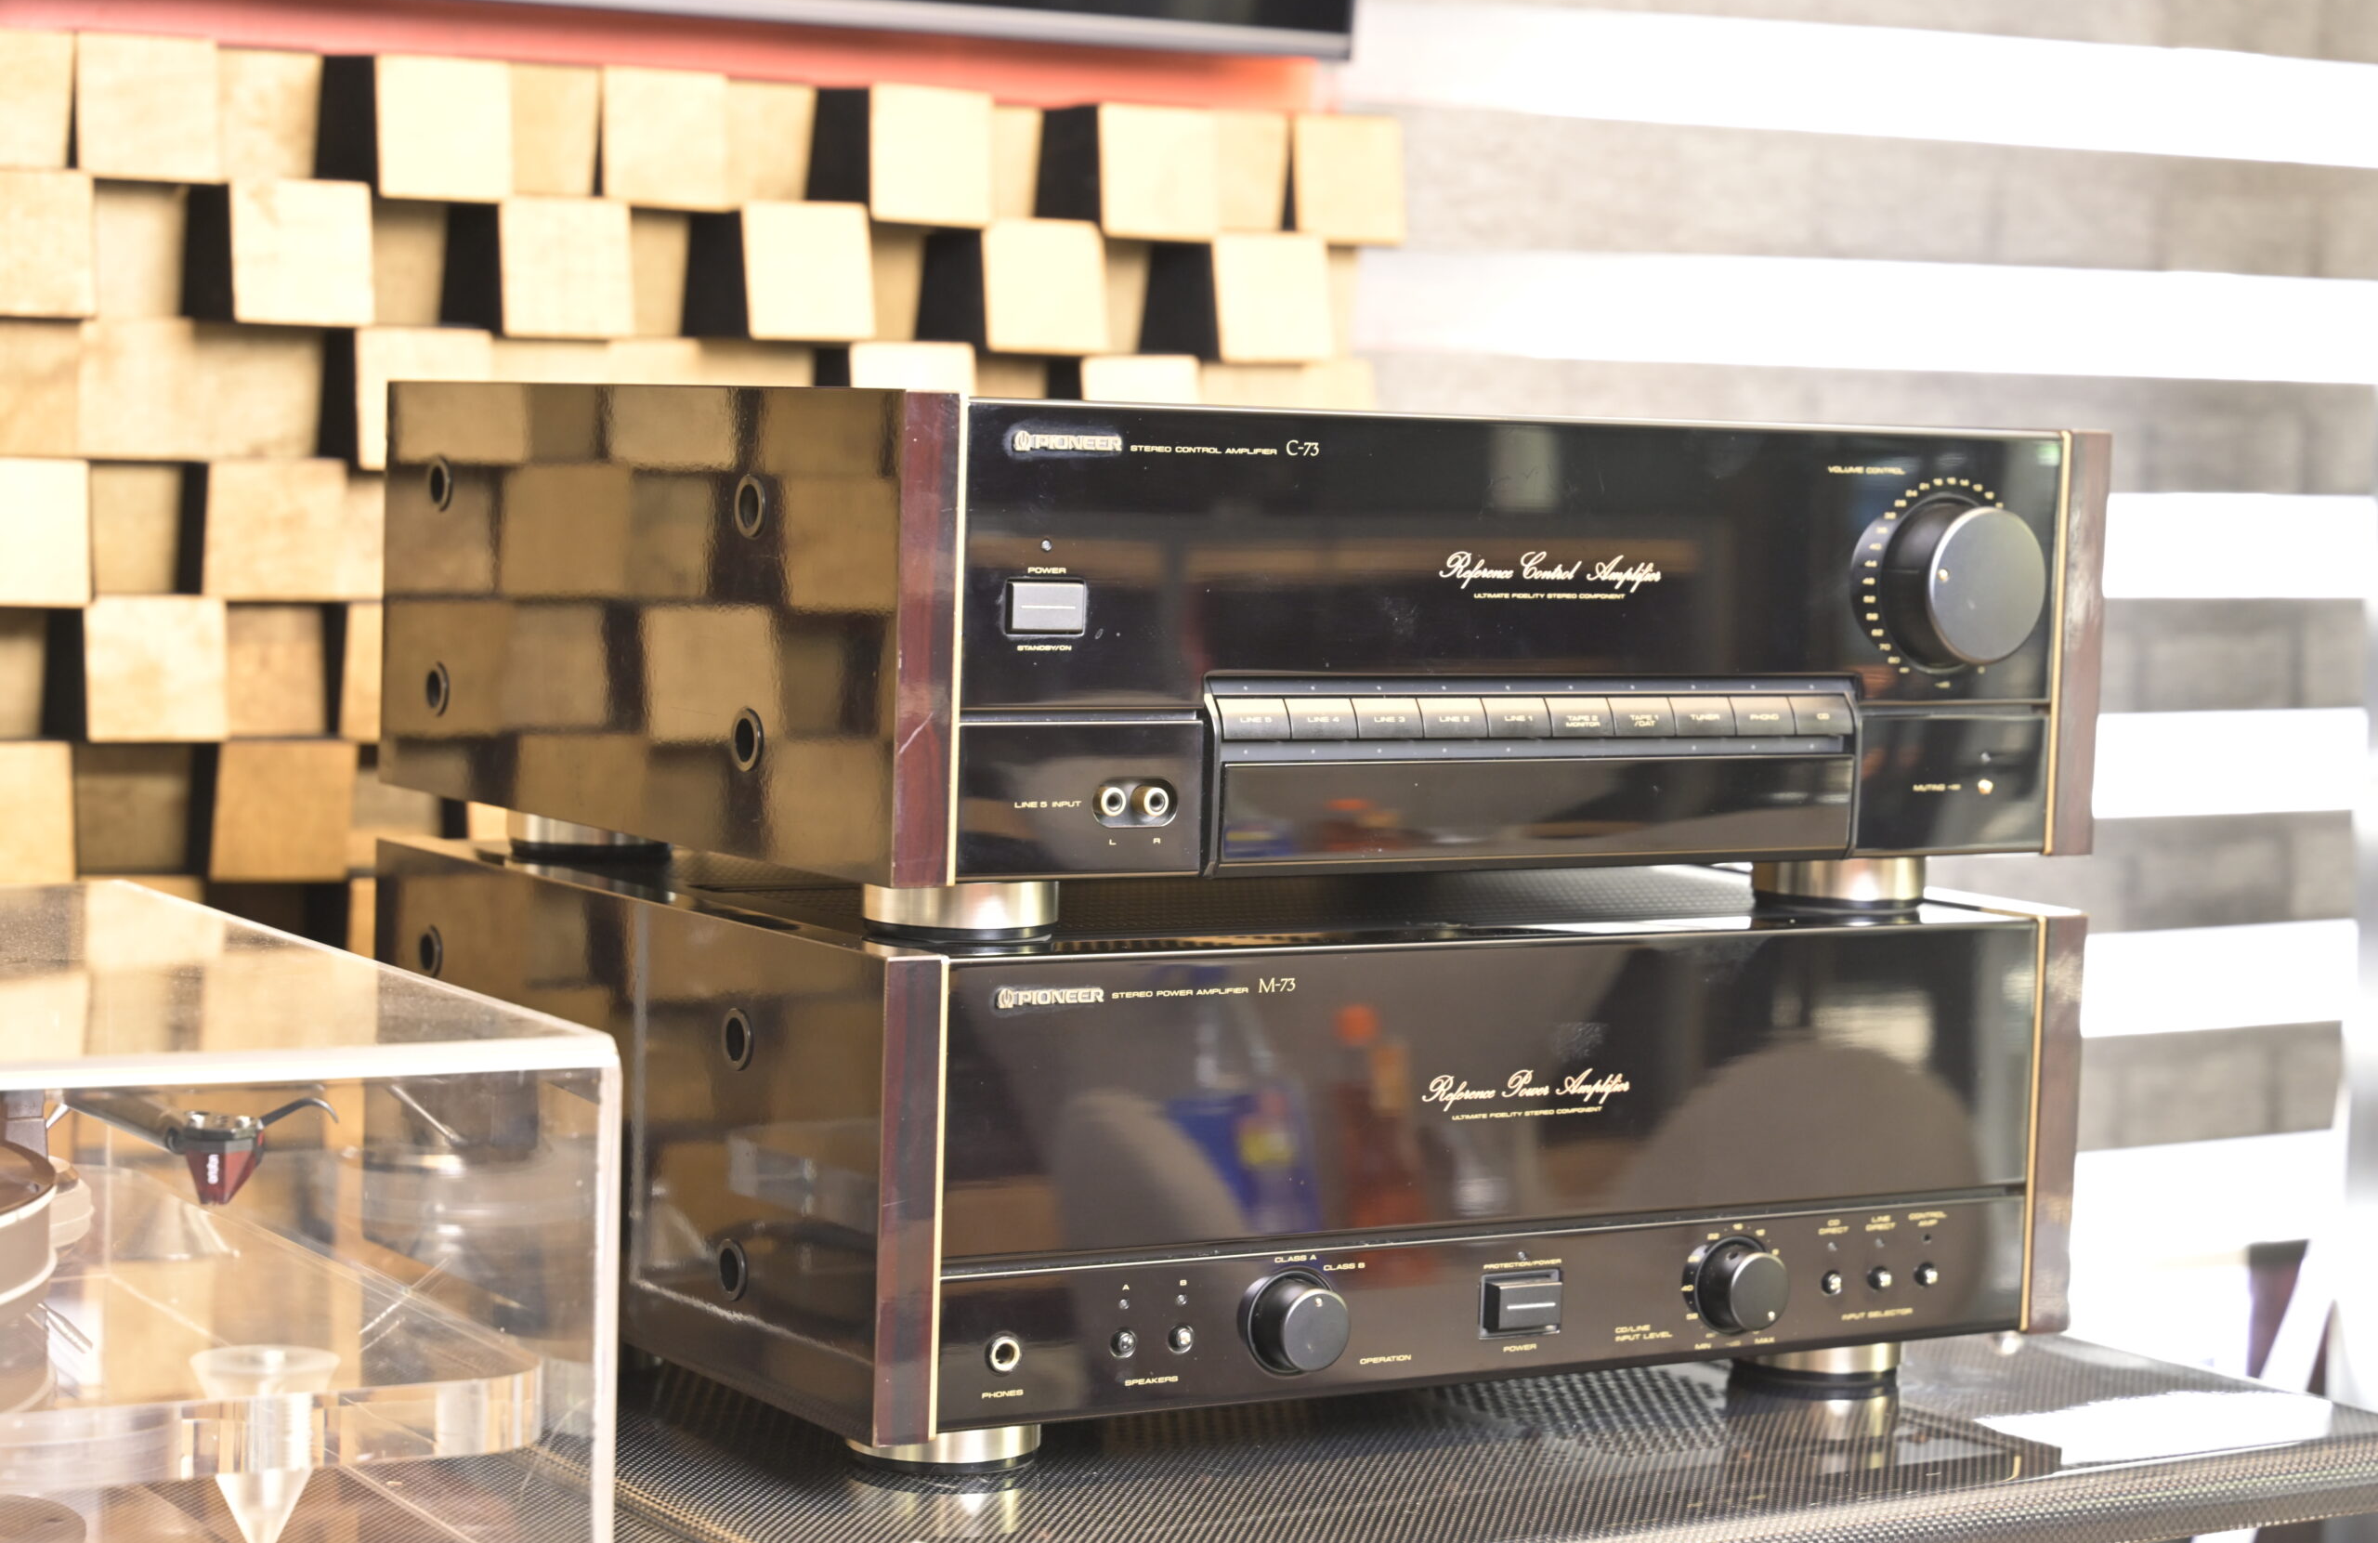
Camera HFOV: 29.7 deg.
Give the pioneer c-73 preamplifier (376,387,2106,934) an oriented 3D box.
[{"bbox_3d":[0.015,-0.044,1.545,0.457,0.160,0.417,-1,5,-32],"label":"pioneer c-73 preamplifier"}]

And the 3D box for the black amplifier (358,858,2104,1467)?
[{"bbox_3d":[0.007,0.117,1.561,0.457,0.160,0.412,-1,5,-32],"label":"black amplifier"}]

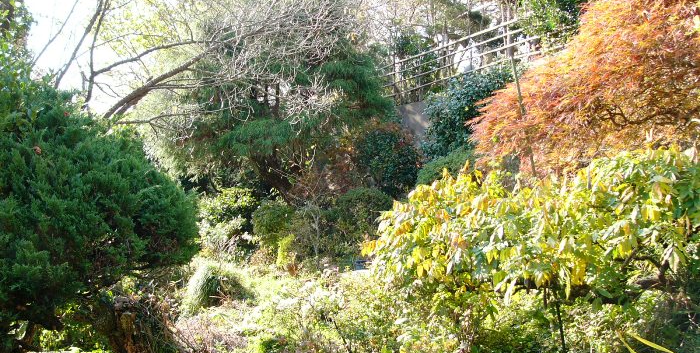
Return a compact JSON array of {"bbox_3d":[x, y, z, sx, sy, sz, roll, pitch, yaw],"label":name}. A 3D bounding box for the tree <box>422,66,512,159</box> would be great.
[{"bbox_3d":[2.130,-1.142,13.200,1.650,1.750,1.500,0,-3,9],"label":"tree"}]

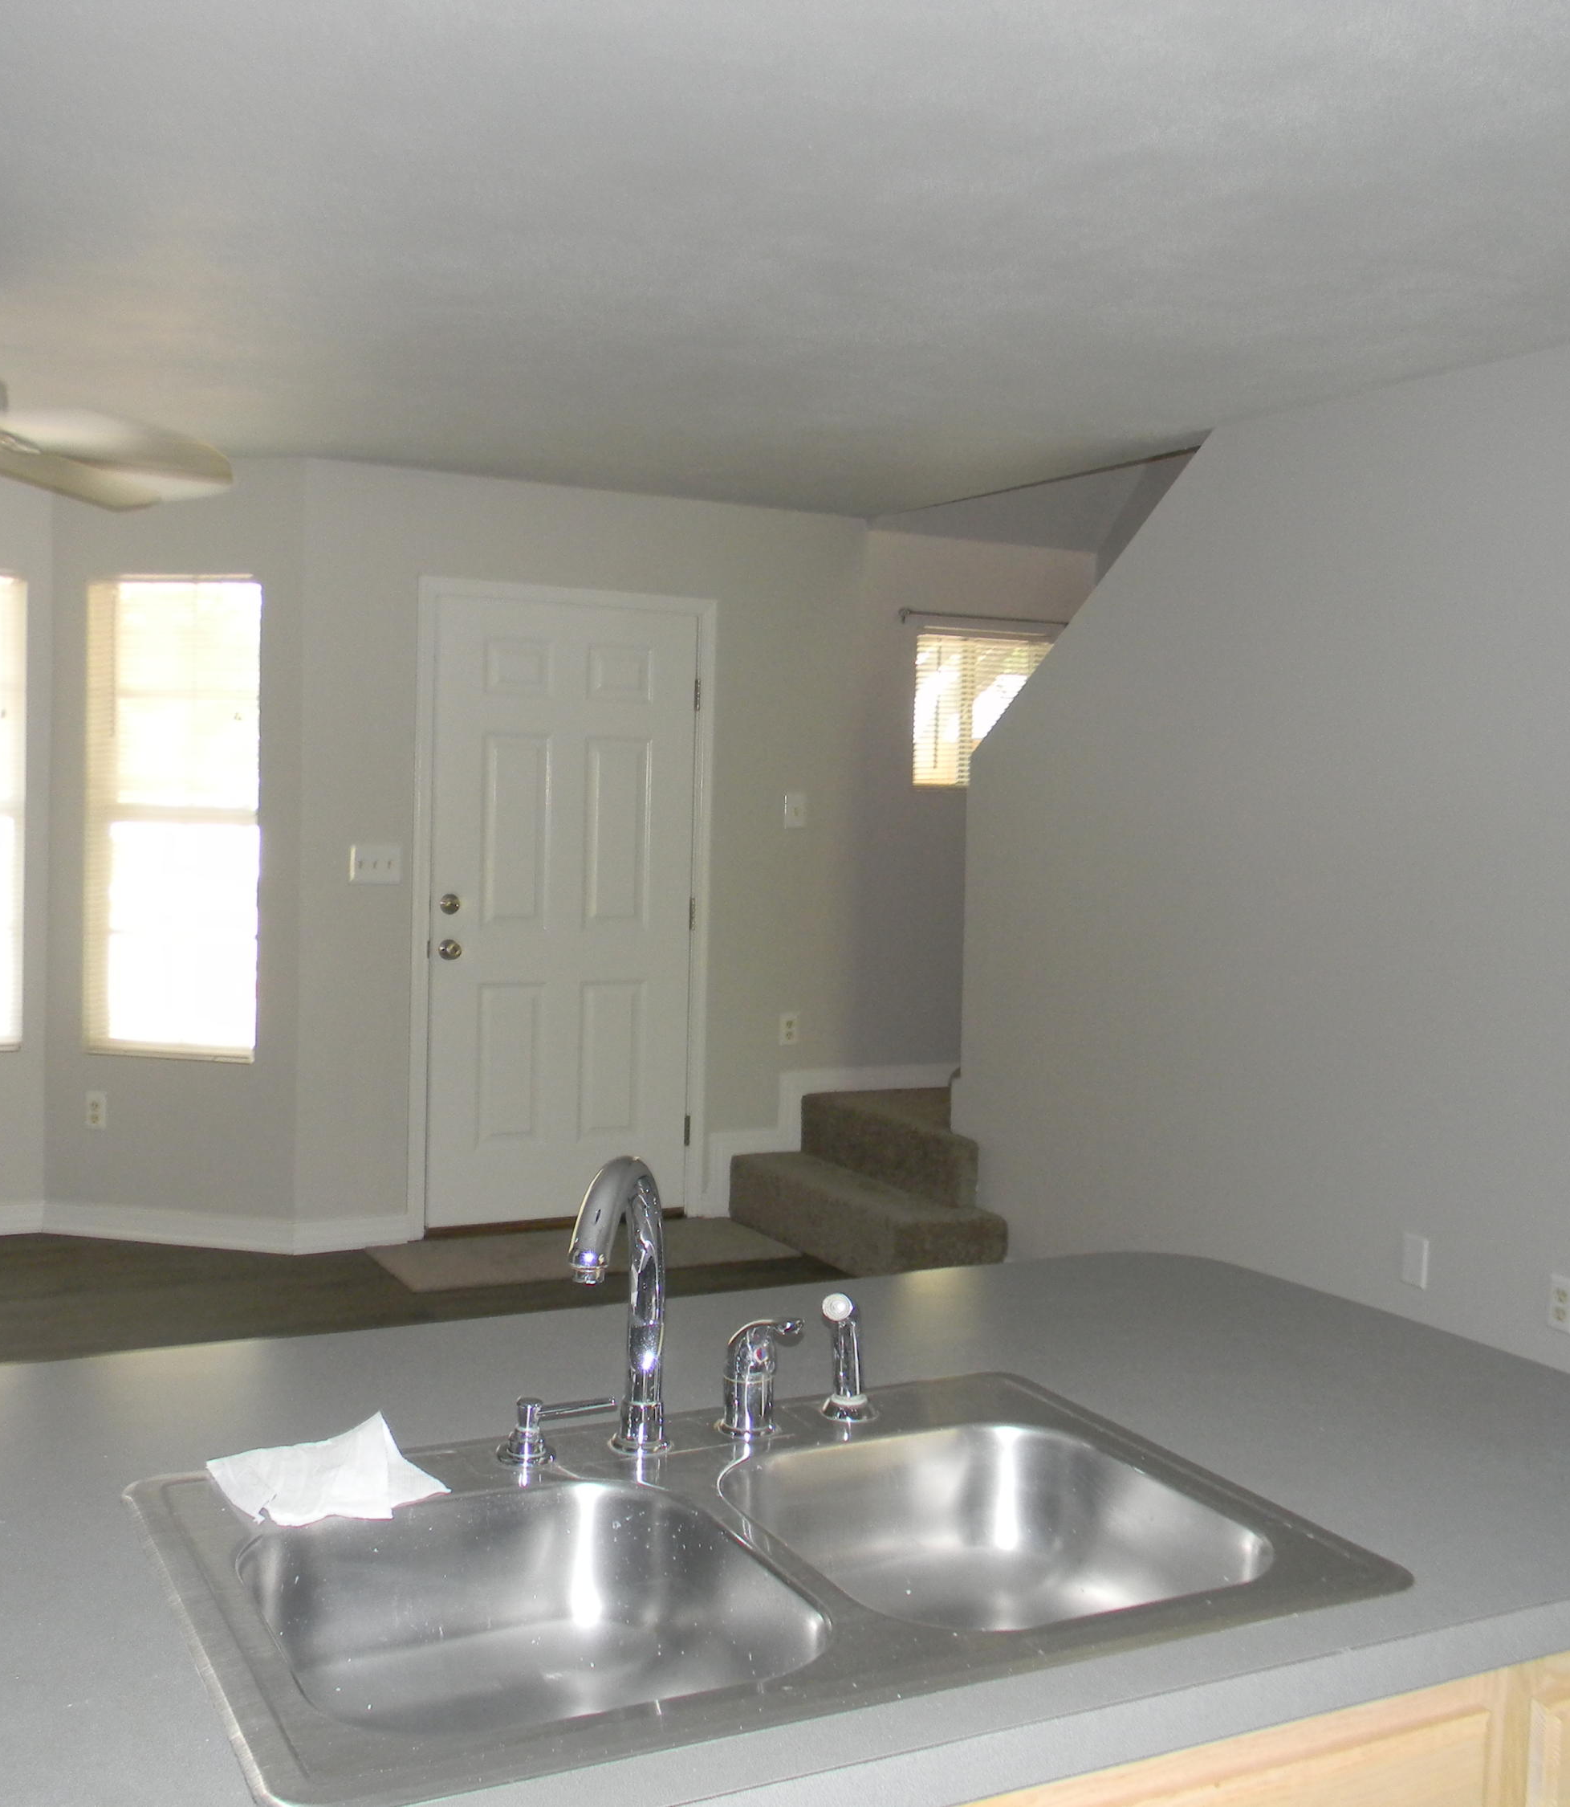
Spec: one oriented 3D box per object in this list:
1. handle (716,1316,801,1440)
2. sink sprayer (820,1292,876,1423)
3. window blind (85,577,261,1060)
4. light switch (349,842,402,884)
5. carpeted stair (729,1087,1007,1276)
[{"bbox_3d":[-0.017,0.406,1.692,0.060,0.117,0.117,0,4,-28],"label":"handle"},{"bbox_3d":[0.060,0.405,1.764,0.052,0.113,0.063,3,3,21],"label":"sink sprayer"},{"bbox_3d":[-1.940,-0.260,6.157,0.615,1.500,0.040,2,3,16],"label":"window blind"},{"bbox_3d":[-1.287,-0.122,6.124,0.161,0.116,0.016,0,4,-28],"label":"light switch"},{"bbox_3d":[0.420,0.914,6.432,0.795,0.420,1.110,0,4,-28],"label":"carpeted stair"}]

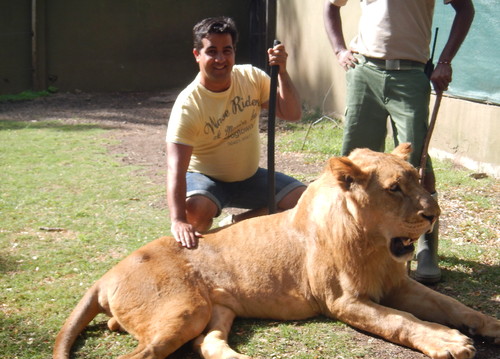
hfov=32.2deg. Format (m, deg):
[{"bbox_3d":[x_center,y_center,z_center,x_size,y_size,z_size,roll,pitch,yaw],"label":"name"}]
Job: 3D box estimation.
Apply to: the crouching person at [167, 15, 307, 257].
[{"bbox_3d":[-0.058,-0.088,3.737,0.600,1.170,0.760,-3,10,-18],"label":"crouching person"}]

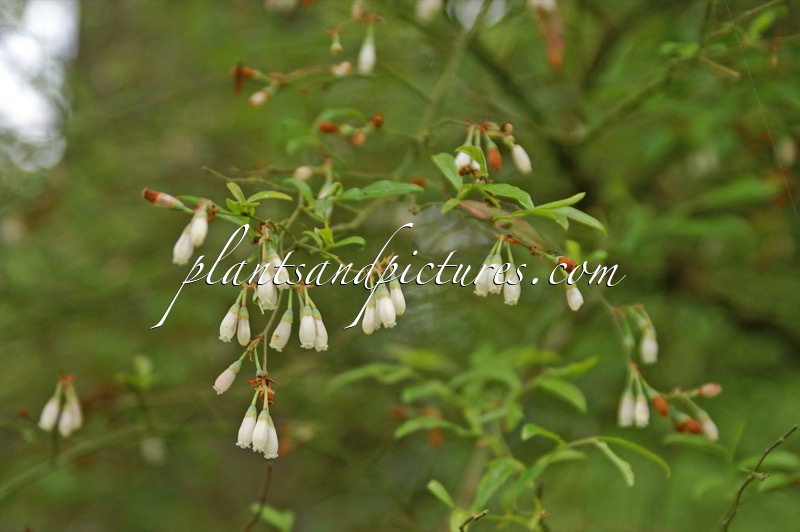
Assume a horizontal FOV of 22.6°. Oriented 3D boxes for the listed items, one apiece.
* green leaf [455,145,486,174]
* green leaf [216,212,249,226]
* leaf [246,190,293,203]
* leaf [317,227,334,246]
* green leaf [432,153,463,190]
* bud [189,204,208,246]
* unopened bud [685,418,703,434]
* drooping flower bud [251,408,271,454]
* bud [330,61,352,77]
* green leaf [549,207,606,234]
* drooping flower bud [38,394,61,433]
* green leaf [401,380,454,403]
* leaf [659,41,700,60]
[{"bbox_3d":[0.020,-0.030,0.560,0.003,0.011,0.005,-37,15,32],"label":"green leaf"},{"bbox_3d":[-0.038,-0.010,0.455,0.009,0.001,0.004,21,34,0],"label":"green leaf"},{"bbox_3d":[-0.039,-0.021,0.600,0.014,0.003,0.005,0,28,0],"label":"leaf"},{"bbox_3d":[-0.018,-0.007,0.490,0.004,0.005,0.004,-14,0,0],"label":"leaf"},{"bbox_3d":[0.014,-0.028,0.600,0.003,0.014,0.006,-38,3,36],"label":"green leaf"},{"bbox_3d":[-0.060,-0.012,0.600,0.004,0.013,0.004,12,0,0],"label":"bud"},{"bbox_3d":[0.079,0.043,0.535,0.005,0.003,0.003,29,0,0],"label":"unopened bud"},{"bbox_3d":[-0.034,0.040,0.490,0.004,0.011,0.004,8,0,0],"label":"drooping flower bud"},{"bbox_3d":[-0.016,-0.055,0.560,0.006,0.004,0.004,-14,0,0],"label":"bud"},{"bbox_3d":[0.054,-0.014,0.600,0.018,0.003,0.006,21,30,-2],"label":"green leaf"},{"bbox_3d":[-0.105,0.044,0.600,0.005,0.012,0.005,13,0,0],"label":"drooping flower bud"},{"bbox_3d":[0.009,0.041,0.660,0.018,0.004,0.006,-17,44,-14],"label":"green leaf"},{"bbox_3d":[0.103,-0.080,0.740,0.015,0.004,0.007,6,18,-15],"label":"leaf"}]

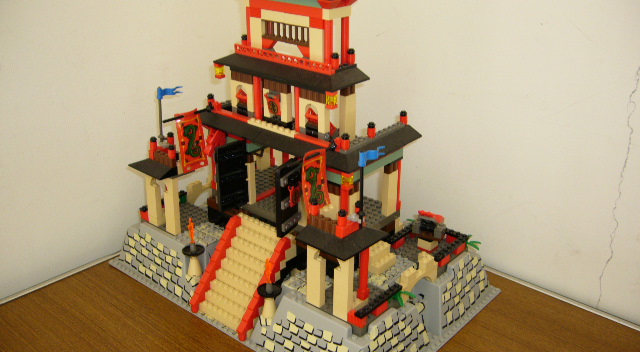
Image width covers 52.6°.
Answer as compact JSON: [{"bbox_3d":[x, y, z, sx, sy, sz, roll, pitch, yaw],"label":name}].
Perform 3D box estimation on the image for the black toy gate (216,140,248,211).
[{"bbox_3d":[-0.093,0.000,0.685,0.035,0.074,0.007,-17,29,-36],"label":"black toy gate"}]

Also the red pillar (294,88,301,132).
[{"bbox_3d":[-0.021,-0.066,0.625,0.008,0.055,0.008,1,23,0],"label":"red pillar"}]

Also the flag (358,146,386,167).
[{"bbox_3d":[0.044,-0.017,0.541,0.006,0.015,0.034,22,30,40],"label":"flag"}]

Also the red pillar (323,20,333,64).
[{"bbox_3d":[0.008,-0.114,0.585,0.008,0.054,0.008,19,29,36],"label":"red pillar"}]

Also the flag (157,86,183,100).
[{"bbox_3d":[-0.164,-0.091,0.706,0.031,0.014,0.005,-17,29,-36],"label":"flag"}]

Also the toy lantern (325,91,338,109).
[{"bbox_3d":[0.011,-0.069,0.583,0.008,0.017,0.008,19,29,36],"label":"toy lantern"}]

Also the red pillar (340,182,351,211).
[{"bbox_3d":[0.024,0.037,0.624,0.008,0.058,0.008,19,29,36],"label":"red pillar"}]

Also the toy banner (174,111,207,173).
[{"bbox_3d":[-0.133,-0.036,0.677,0.005,0.066,0.033,16,30,38],"label":"toy banner"}]

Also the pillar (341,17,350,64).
[{"bbox_3d":[0.024,-0.128,0.618,0.008,0.048,0.008,19,29,36],"label":"pillar"}]

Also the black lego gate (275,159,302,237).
[{"bbox_3d":[-0.030,0.020,0.640,0.009,0.076,0.040,14,26,29],"label":"black lego gate"}]

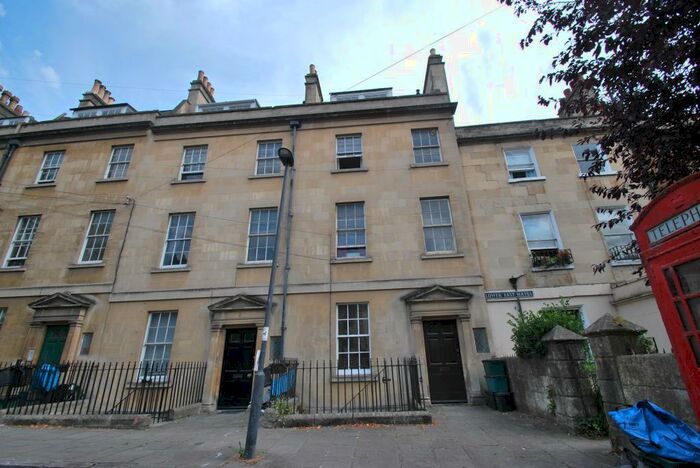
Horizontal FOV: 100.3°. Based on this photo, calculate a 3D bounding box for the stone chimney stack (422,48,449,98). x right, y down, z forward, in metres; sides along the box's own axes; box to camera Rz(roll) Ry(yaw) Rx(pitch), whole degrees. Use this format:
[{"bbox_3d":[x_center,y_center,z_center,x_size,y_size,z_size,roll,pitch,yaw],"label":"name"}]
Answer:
[{"bbox_3d":[3.590,-6.109,12.450,0.600,2.550,2.000,-3,-20,3],"label":"stone chimney stack"}]

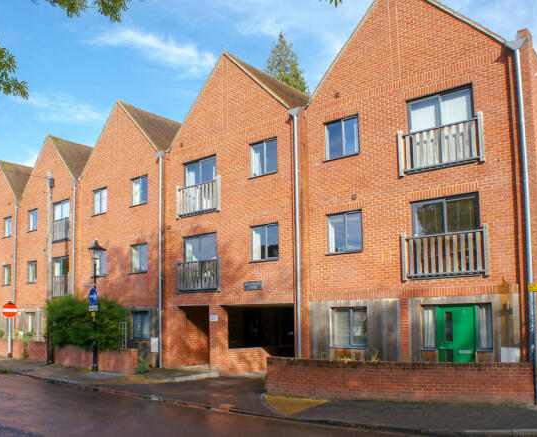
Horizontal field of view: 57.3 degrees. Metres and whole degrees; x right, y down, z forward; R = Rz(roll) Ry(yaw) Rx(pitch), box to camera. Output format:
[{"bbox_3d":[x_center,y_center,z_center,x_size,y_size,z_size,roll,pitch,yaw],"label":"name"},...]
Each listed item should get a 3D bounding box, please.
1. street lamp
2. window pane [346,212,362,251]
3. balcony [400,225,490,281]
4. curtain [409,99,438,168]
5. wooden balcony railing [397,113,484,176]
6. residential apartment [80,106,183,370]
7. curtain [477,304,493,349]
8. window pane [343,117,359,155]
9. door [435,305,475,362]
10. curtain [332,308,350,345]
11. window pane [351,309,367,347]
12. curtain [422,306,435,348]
[{"bbox_3d":[-6.454,3.197,18.483,0.480,4.930,0.480,-9,-12,39],"label":"street lamp"},{"bbox_3d":[2.440,0.376,14.076,0.452,1.058,0.060,-6,-9,35],"label":"window pane"},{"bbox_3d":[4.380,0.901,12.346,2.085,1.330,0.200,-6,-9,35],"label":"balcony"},{"bbox_3d":[4.119,-2.219,13.056,0.740,1.850,0.100,-9,-12,39],"label":"curtain"},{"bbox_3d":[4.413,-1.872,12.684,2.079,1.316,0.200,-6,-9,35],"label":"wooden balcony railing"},{"bbox_3d":[-3.947,0.808,25.090,6.750,11.580,9.000,-9,-12,39],"label":"residential apartment"},{"bbox_3d":[5.272,2.617,11.941,0.282,1.031,0.080,-6,-9,35],"label":"curtain"},{"bbox_3d":[2.377,-2.388,14.252,0.470,1.060,0.060,-6,-8,37],"label":"window pane"},{"bbox_3d":[4.546,3.131,11.881,0.950,2.080,0.080,-9,-12,39],"label":"door"},{"bbox_3d":[2.072,3.133,14.165,0.504,1.047,0.080,-6,-9,35],"label":"curtain"},{"bbox_3d":[2.491,3.028,13.657,0.470,1.060,0.060,-6,-8,37],"label":"window pane"},{"bbox_3d":[4.060,2.766,12.467,0.370,1.080,0.100,-9,-12,39],"label":"curtain"}]

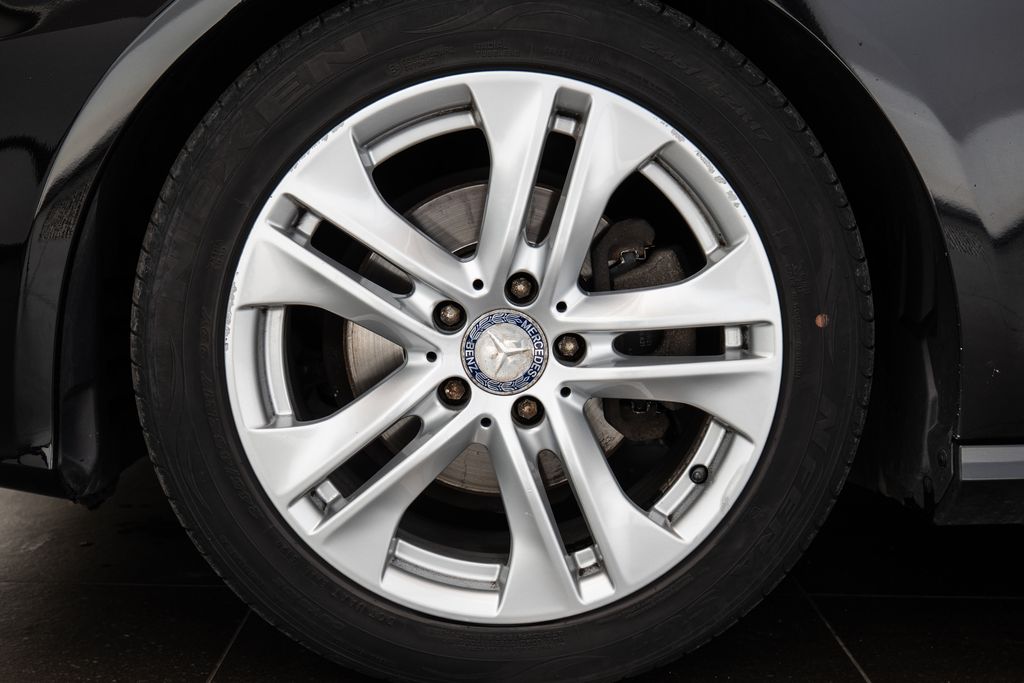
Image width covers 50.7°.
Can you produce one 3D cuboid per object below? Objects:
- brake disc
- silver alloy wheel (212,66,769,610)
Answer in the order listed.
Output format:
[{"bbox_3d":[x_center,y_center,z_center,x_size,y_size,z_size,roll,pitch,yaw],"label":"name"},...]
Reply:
[{"bbox_3d":[-0.008,-0.002,1.010,0.296,0.296,0.058,1,8,-1],"label":"brake disc"},{"bbox_3d":[-0.008,-0.003,1.019,0.472,0.472,0.230,1,8,-1],"label":"silver alloy wheel"}]

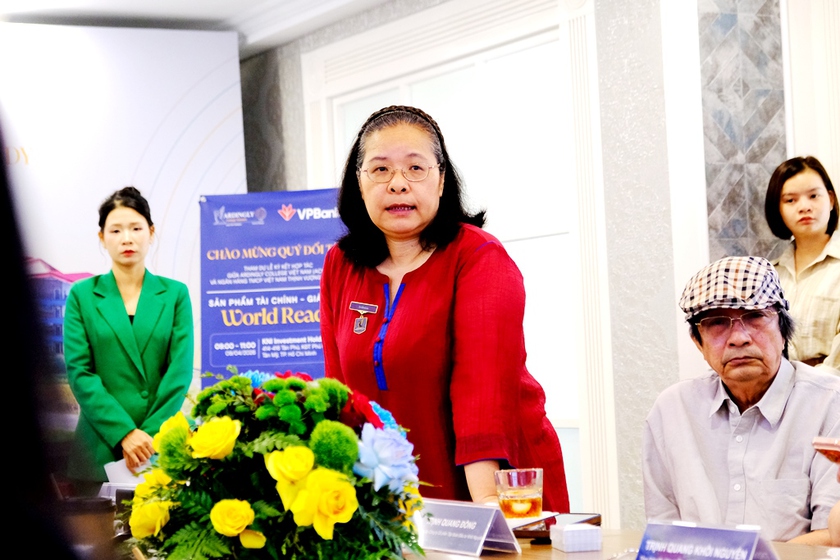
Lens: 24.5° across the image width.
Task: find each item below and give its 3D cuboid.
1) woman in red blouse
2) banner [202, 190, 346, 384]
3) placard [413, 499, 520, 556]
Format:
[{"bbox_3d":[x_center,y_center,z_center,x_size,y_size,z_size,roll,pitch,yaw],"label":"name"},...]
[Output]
[{"bbox_3d":[0.085,0.447,3.720,0.520,1.530,0.480,-4,-3,36],"label":"woman in red blouse"},{"bbox_3d":[-0.514,0.458,7.250,0.600,1.600,0.050,-3,-7,11],"label":"banner"},{"bbox_3d":[0.066,0.404,3.173,0.077,0.078,0.257,-1,-3,-28],"label":"placard"}]

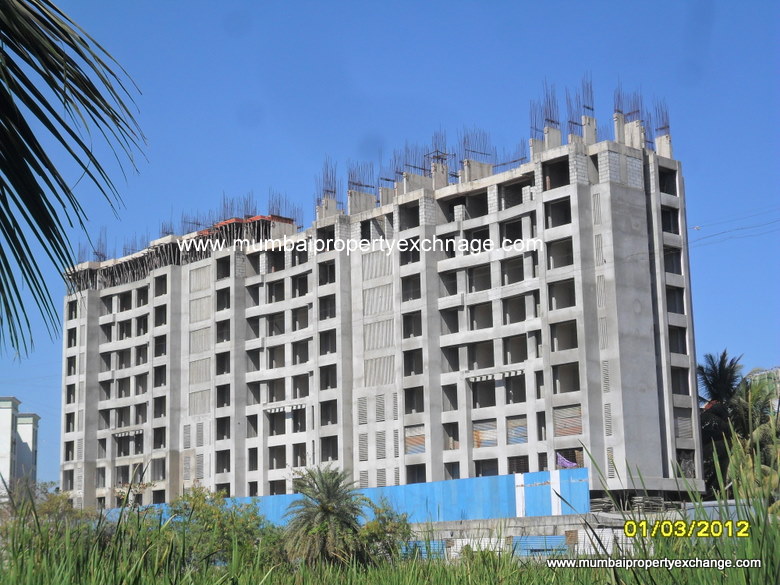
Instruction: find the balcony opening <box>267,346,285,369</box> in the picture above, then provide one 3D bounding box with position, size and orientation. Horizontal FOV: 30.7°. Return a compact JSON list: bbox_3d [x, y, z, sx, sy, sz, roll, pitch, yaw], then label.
[{"bbox_3d":[-10.067,5.859,127.633,0.500,2.030,2.650,9,-15,-43],"label":"balcony opening"}]

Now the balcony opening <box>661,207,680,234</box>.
[{"bbox_3d":[20.775,-5.306,105.636,2.077,1.992,0.300,9,-15,-42],"label":"balcony opening"}]

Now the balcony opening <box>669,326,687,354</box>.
[{"bbox_3d":[20.846,3.564,103.747,1.960,1.960,0.500,8,-14,-40],"label":"balcony opening"}]

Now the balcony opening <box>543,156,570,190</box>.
[{"bbox_3d":[12.192,-8.641,103.088,0.300,2.009,2.414,9,-15,-42],"label":"balcony opening"}]

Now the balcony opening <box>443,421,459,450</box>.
[{"bbox_3d":[4.817,11.161,109.692,0.300,2.009,1.720,9,-15,-42],"label":"balcony opening"}]

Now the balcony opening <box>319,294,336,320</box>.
[{"bbox_3d":[-4.878,1.332,118.949,0.900,1.980,2.050,9,-15,-42],"label":"balcony opening"}]

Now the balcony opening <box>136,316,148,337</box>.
[{"bbox_3d":[-25.121,3.433,144.900,0.300,2.009,1.950,9,-15,-42],"label":"balcony opening"}]

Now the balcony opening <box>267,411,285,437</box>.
[{"bbox_3d":[-9.866,11.796,127.185,0.500,2.060,2.240,9,-15,-43],"label":"balcony opening"}]

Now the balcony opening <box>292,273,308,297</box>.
[{"bbox_3d":[-7.535,-0.529,124.826,0.900,1.860,2.130,9,-15,-42],"label":"balcony opening"}]

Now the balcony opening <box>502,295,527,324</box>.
[{"bbox_3d":[9.215,1.326,103.921,0.350,1.959,2.224,9,-15,-42],"label":"balcony opening"}]

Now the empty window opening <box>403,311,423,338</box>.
[{"bbox_3d":[1.901,2.644,112.702,0.300,2.009,2.149,9,-15,-42],"label":"empty window opening"}]

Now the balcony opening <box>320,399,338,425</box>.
[{"bbox_3d":[-4.819,9.877,115.838,0.350,1.967,2.056,9,-15,-42],"label":"balcony opening"}]

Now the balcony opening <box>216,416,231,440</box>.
[{"bbox_3d":[-14.572,12.196,126.657,0.700,1.909,2.014,9,-15,-42],"label":"balcony opening"}]

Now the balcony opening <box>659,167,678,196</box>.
[{"bbox_3d":[20.239,-8.092,104.857,2.170,1.980,0.900,9,-15,-42],"label":"balcony opening"}]

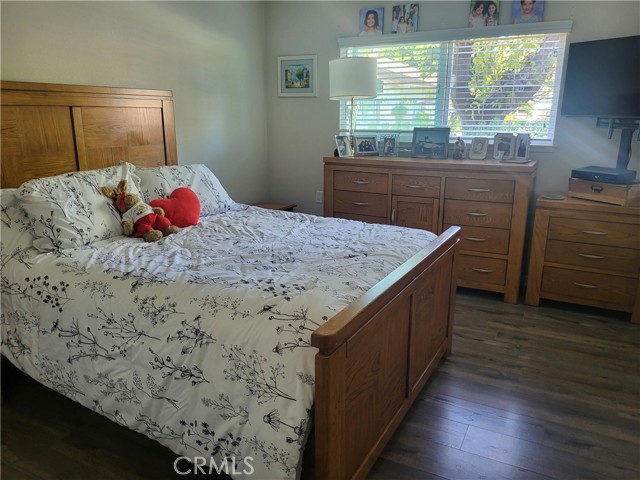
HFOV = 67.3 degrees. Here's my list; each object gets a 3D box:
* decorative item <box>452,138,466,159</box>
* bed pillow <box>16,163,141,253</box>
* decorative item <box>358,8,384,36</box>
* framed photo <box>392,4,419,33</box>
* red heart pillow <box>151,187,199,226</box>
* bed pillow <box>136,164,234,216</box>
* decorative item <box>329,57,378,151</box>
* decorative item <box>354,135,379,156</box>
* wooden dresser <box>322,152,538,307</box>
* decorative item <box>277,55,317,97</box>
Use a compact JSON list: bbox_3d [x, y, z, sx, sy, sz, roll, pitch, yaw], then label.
[{"bbox_3d":[1.107,-0.723,3.805,0.095,0.176,0.079,8,17,28],"label":"decorative item"},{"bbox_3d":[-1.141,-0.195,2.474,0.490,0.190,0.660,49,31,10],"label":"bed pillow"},{"bbox_3d":[0.448,-1.863,4.127,0.211,0.211,0.030,8,17,28],"label":"decorative item"},{"bbox_3d":[0.711,-1.823,3.986,0.215,0.214,0.030,8,17,28],"label":"framed photo"},{"bbox_3d":[-0.782,-0.184,2.638,0.116,0.258,0.272,-22,28,50],"label":"red heart pillow"},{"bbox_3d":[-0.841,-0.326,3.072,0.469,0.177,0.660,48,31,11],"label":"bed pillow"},{"bbox_3d":[0.278,-1.102,4.069,0.403,0.778,0.403,0,15,0],"label":"decorative item"},{"bbox_3d":[0.421,-0.822,4.197,0.225,0.172,0.068,8,8,28],"label":"decorative item"},{"bbox_3d":[0.864,-0.165,4.028,1.639,1.017,0.476,8,17,28],"label":"wooden dresser"},{"bbox_3d":[-0.211,-1.556,4.593,0.431,0.383,0.027,8,17,28],"label":"decorative item"}]

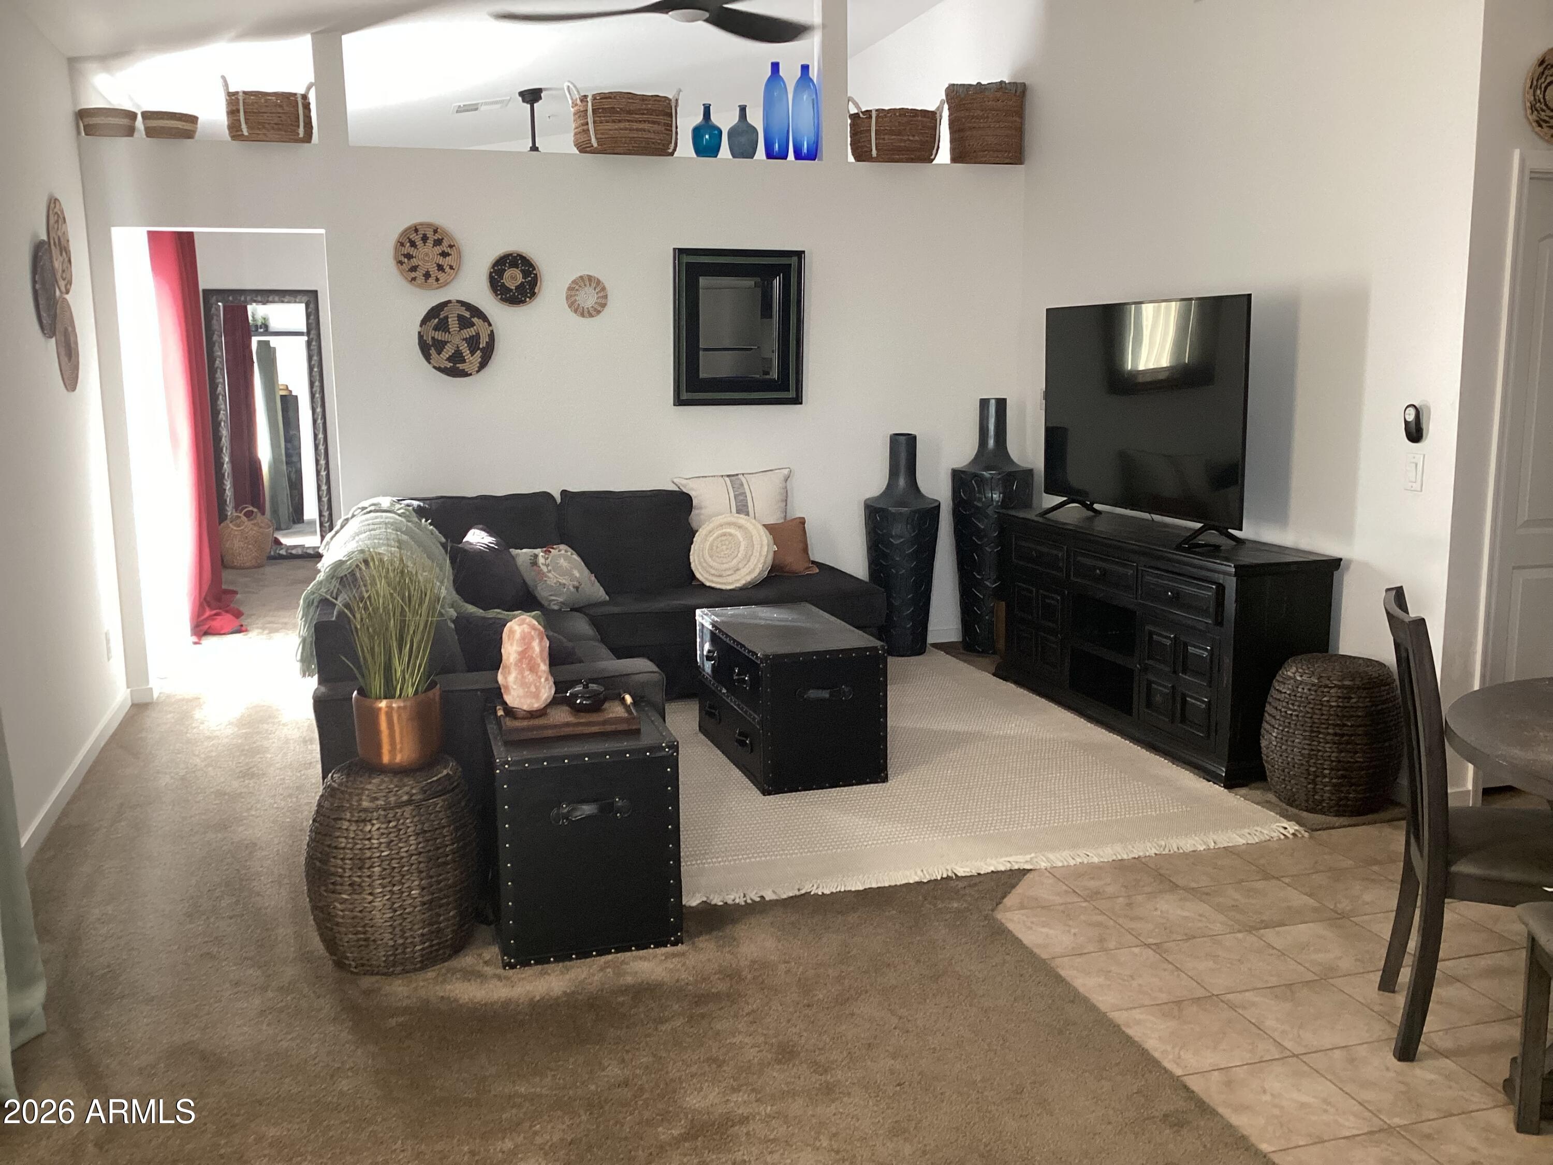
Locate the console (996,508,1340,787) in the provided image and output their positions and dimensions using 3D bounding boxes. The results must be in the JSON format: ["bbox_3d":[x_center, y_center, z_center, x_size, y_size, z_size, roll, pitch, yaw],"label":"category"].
[{"bbox_3d":[1.532,0.184,5.774,0.465,0.772,1.830,-3,10,-16],"label":"console"}]

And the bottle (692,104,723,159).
[{"bbox_3d":[-0.336,-2.193,6.779,0.152,0.268,0.152,-1,9,0],"label":"bottle"}]

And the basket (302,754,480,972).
[{"bbox_3d":[-0.988,0.721,3.589,0.432,0.472,0.432,-3,10,-16],"label":"basket"}]

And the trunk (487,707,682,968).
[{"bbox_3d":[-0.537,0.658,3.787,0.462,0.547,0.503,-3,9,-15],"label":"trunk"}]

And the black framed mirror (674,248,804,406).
[{"bbox_3d":[-0.177,-1.243,6.778,0.631,0.744,0.040,-3,10,-16],"label":"black framed mirror"}]

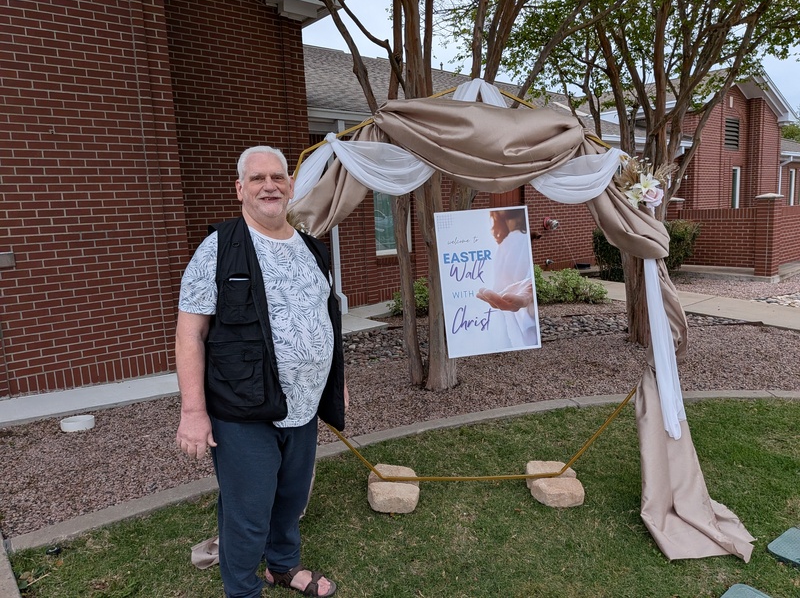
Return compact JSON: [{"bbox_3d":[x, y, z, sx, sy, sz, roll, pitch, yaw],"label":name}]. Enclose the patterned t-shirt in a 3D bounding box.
[{"bbox_3d":[-0.505,0.070,2.030,0.580,0.720,0.380,-10,11,-42],"label":"patterned t-shirt"}]

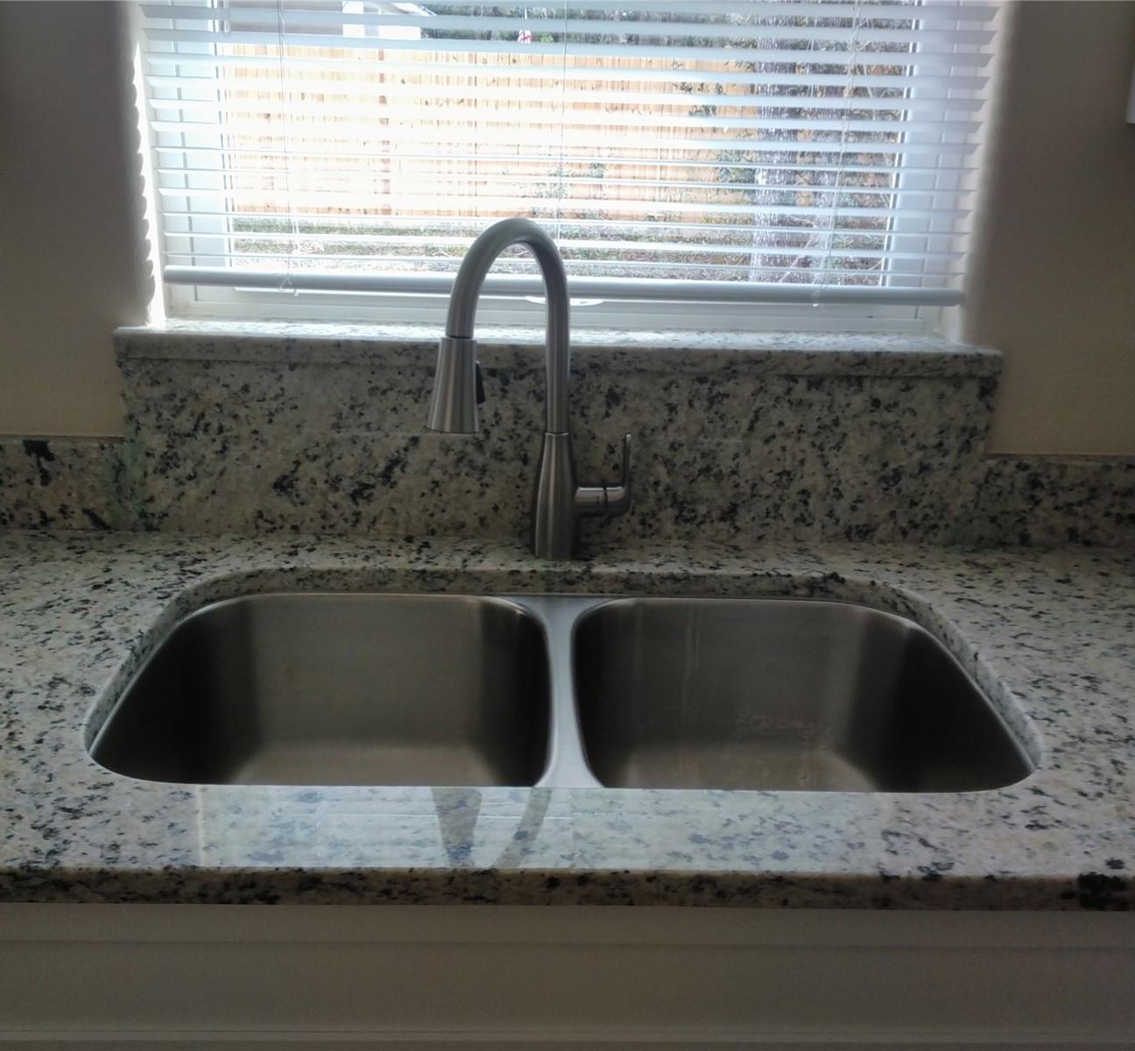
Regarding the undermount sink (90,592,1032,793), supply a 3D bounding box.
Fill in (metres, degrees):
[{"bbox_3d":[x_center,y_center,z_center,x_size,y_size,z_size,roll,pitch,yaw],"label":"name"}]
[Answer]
[{"bbox_3d":[-0.005,0.241,1.070,0.785,0.205,0.445,1,20,-2],"label":"undermount sink"}]

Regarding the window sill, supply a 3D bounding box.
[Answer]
[{"bbox_3d":[-0.006,-0.204,1.286,0.968,0.029,0.109,1,20,-2],"label":"window sill"}]

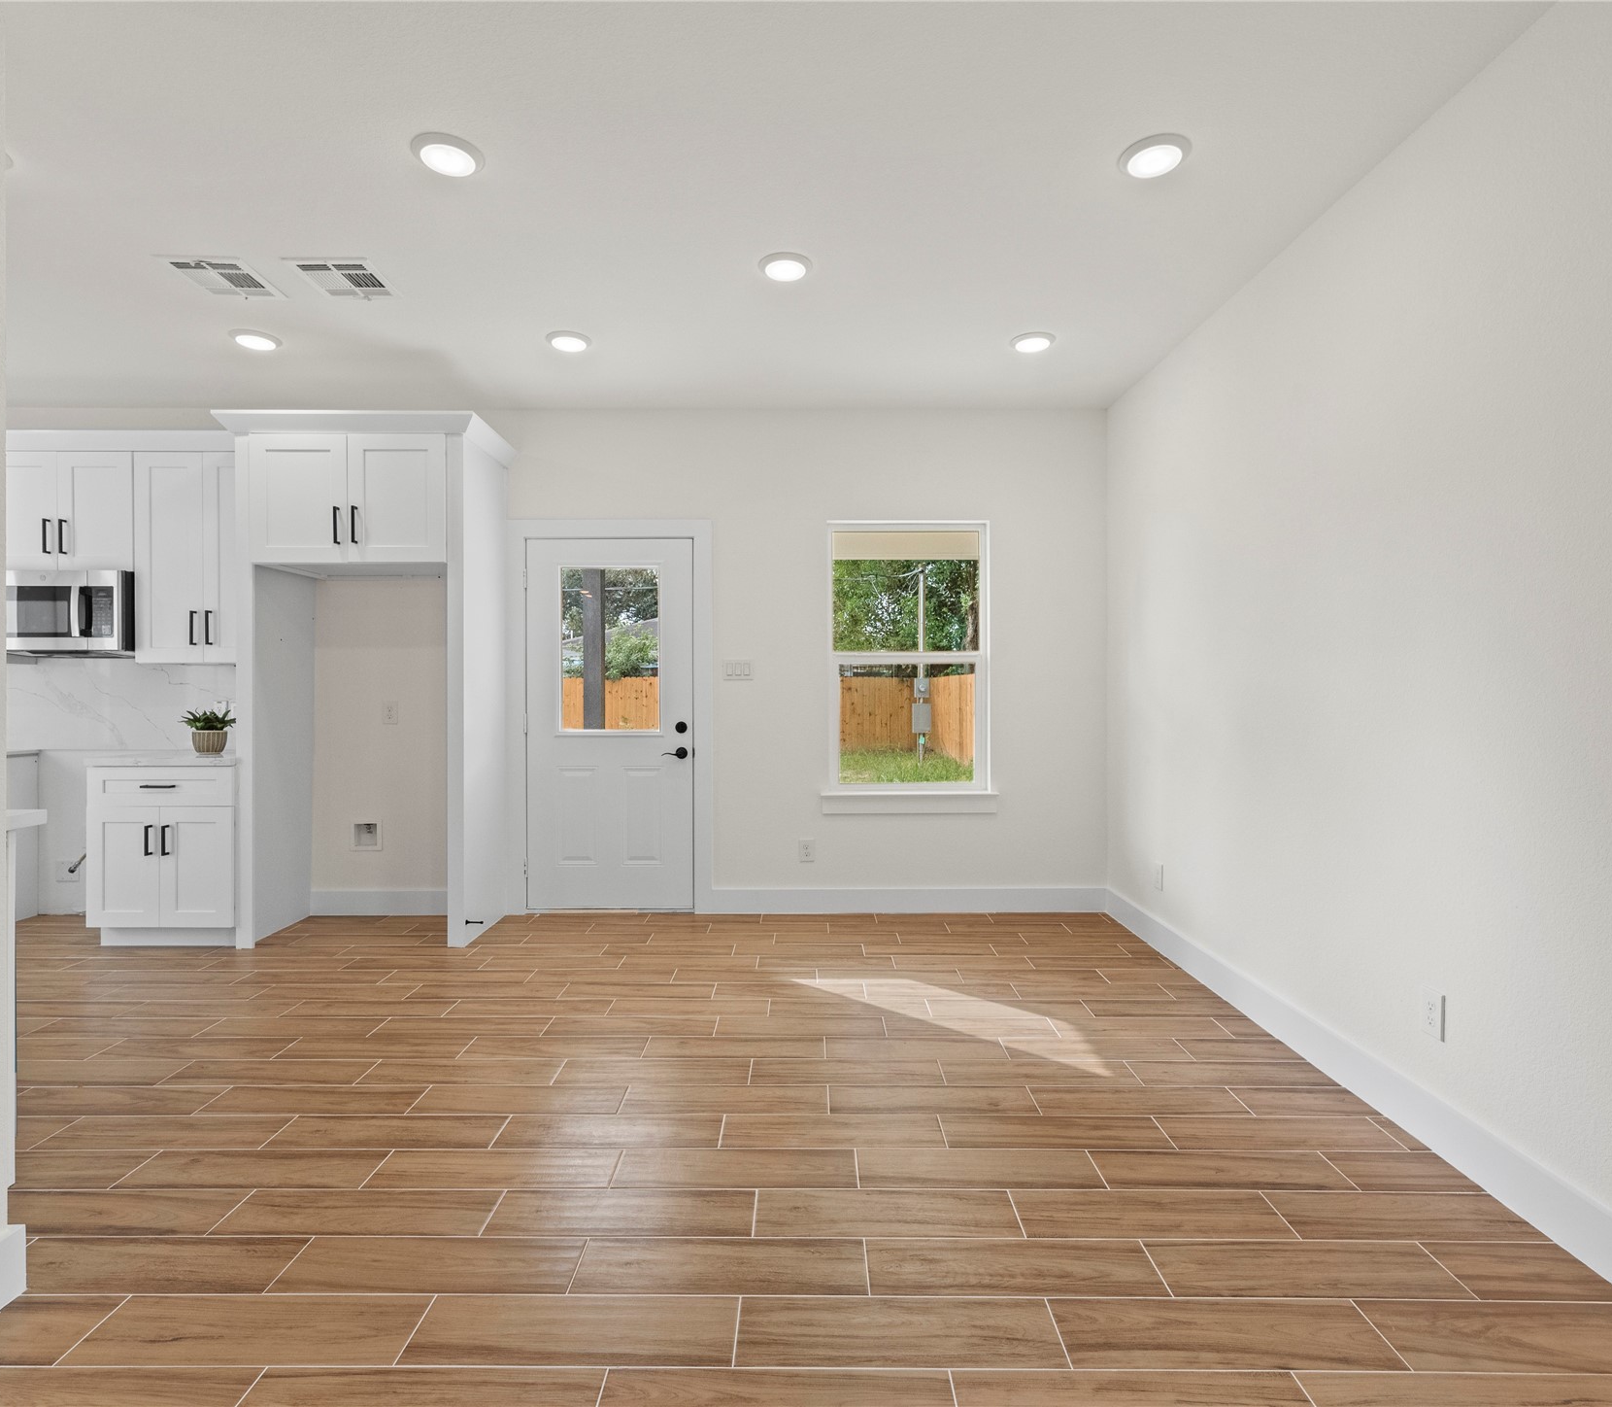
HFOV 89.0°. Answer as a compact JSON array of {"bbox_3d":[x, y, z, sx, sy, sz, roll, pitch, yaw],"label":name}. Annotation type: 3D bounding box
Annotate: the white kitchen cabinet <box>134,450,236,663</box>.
[{"bbox_3d":[-3.041,-0.734,4.285,0.654,1.066,0.327,0,1,0],"label":"white kitchen cabinet"}]

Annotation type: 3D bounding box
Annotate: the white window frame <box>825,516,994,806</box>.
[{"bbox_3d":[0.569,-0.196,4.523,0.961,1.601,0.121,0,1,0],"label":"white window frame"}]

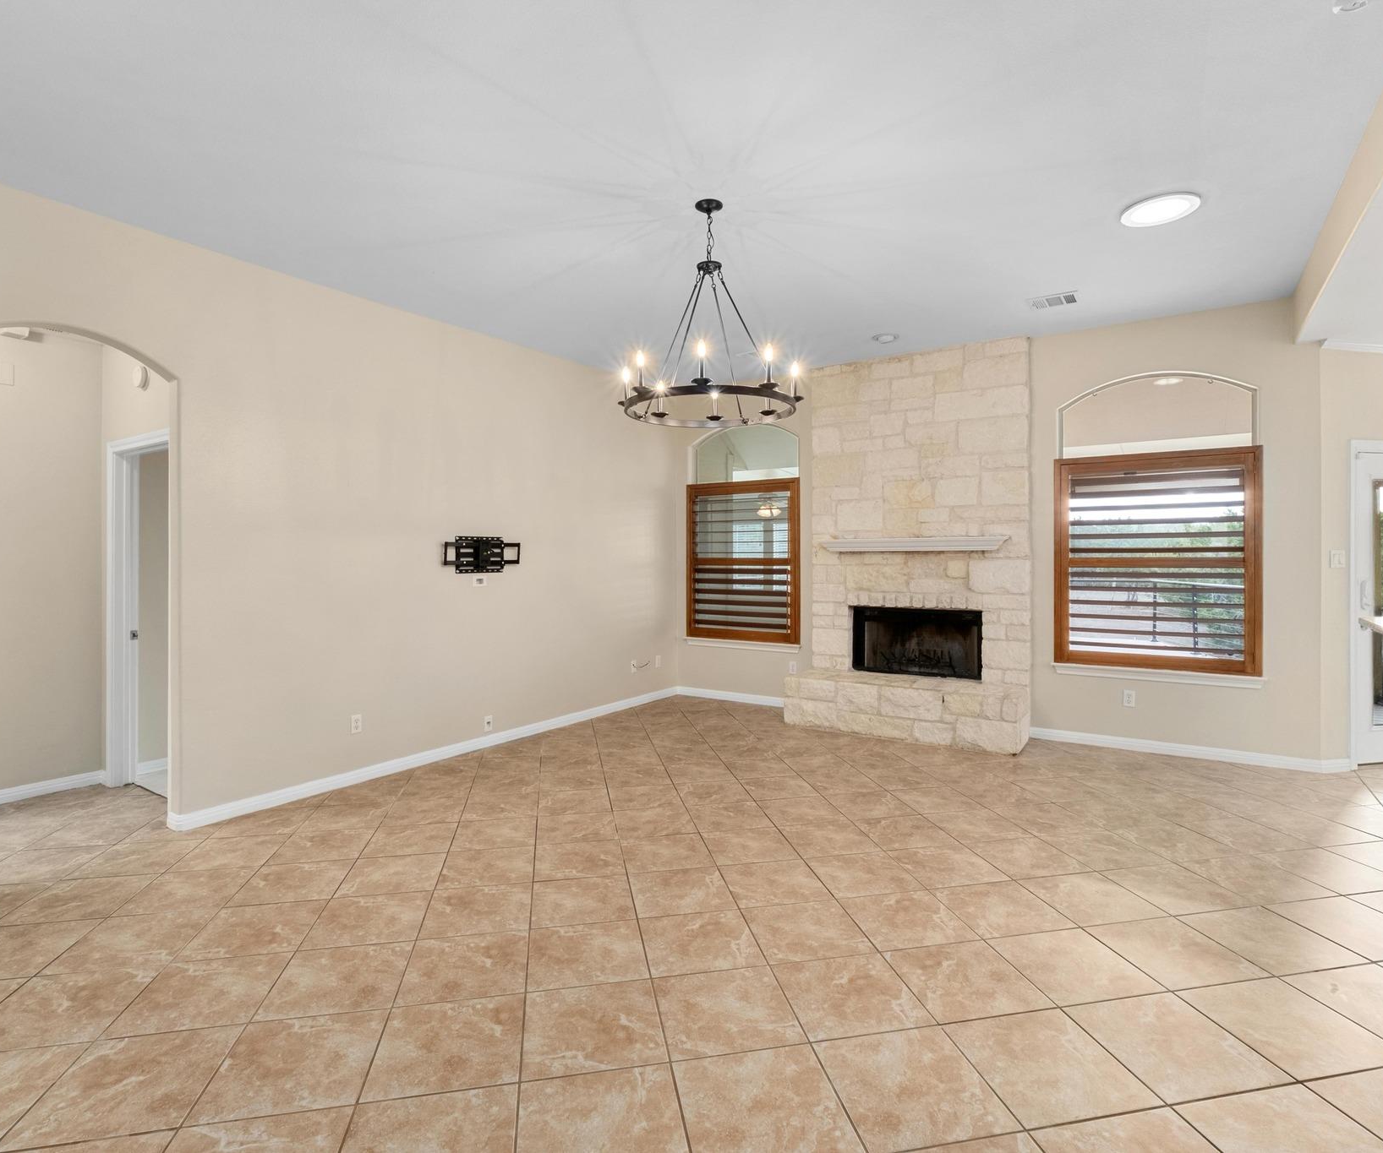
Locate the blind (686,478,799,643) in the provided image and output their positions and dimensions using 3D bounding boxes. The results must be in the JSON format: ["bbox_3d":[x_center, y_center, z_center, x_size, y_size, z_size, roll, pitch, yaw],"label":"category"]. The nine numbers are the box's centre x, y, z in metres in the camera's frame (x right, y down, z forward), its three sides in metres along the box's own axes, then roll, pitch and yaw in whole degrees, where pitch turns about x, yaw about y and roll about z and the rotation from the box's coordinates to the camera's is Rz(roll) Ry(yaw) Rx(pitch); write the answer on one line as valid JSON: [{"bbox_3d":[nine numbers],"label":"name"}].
[{"bbox_3d":[0.464,-0.143,6.826,1.215,1.503,0.080,0,1,33],"label":"blind"}]

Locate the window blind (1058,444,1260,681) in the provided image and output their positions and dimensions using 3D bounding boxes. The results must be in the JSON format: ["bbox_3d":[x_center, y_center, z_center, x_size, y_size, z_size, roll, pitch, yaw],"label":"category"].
[{"bbox_3d":[3.220,-0.105,5.045,1.225,1.516,0.080,0,1,33],"label":"window blind"}]

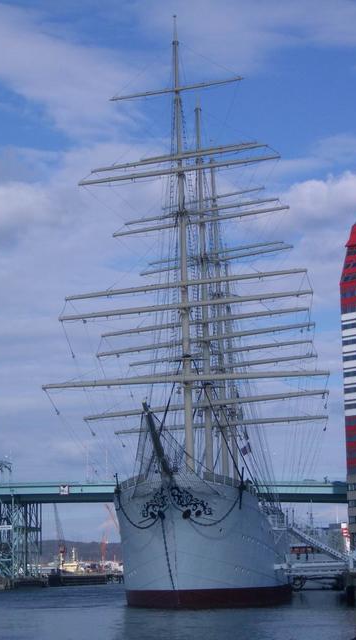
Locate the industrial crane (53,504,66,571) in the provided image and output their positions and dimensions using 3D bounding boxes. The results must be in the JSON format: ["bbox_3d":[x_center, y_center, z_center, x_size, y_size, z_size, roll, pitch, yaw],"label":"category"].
[{"bbox_3d":[-47.342,86.294,650.000,6.500,28.500,4.500,4,-10,-29],"label":"industrial crane"}]

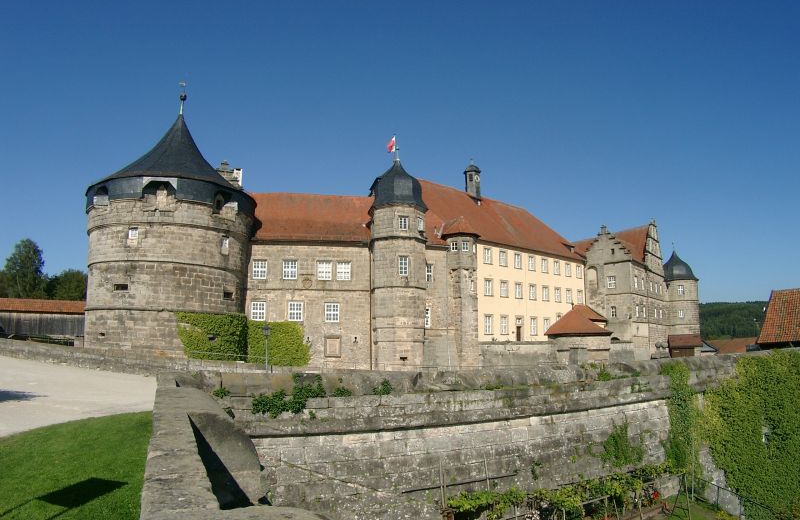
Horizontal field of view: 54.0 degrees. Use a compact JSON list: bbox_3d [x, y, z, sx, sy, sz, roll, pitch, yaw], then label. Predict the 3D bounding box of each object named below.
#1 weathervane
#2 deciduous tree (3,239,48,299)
[{"bbox_3d":[-19.040,-14.270,69.000,0.800,3.000,0.500,0,-5,0],"label":"weathervane"},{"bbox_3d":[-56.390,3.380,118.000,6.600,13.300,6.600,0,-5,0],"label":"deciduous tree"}]

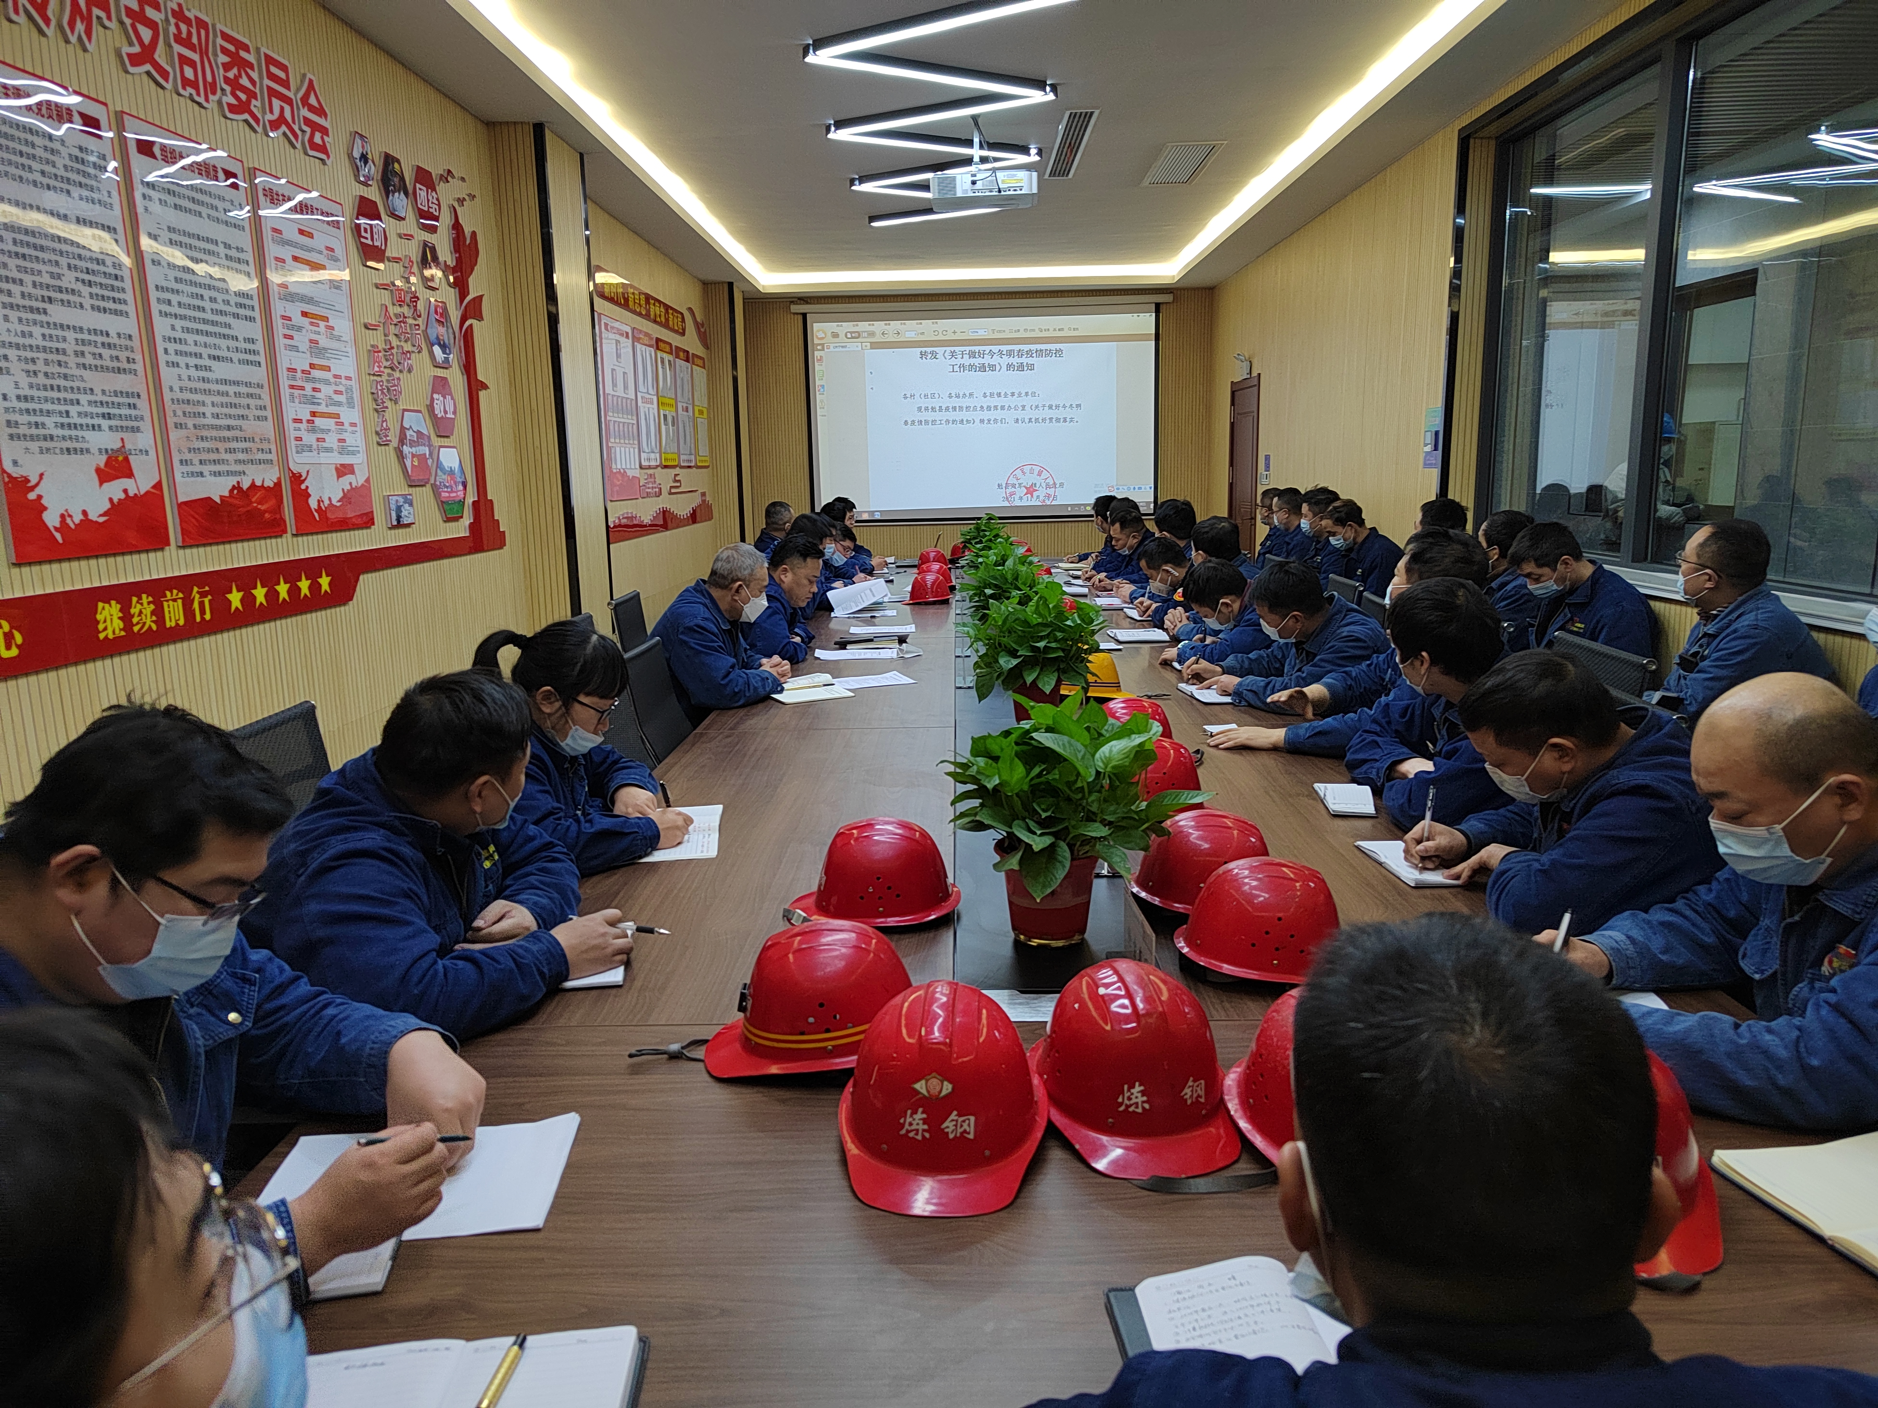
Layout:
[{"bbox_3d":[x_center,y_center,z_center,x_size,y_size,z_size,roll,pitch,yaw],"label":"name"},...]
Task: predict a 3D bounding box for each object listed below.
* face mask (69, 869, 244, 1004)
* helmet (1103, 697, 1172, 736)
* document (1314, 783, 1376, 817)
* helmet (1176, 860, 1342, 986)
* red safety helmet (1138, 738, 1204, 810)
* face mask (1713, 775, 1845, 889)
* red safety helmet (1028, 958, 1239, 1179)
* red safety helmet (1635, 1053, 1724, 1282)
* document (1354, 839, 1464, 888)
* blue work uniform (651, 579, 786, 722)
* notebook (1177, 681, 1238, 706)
[{"bbox_3d":[-0.768,0.220,1.242,0.120,0.125,0.155,27,0,-13],"label":"face mask"},{"bbox_3d":[0.451,0.059,2.867,0.275,0.155,0.215,-1,11,1],"label":"helmet"},{"bbox_3d":[0.853,0.204,2.615,0.120,0.020,0.230,1,11,12],"label":"document"},{"bbox_3d":[0.466,0.295,1.726,0.275,0.155,0.215,1,11,9],"label":"helmet"},{"bbox_3d":[0.437,0.141,2.441,0.275,0.155,0.215,-1,11,-1],"label":"red safety helmet"},{"bbox_3d":[0.935,0.149,1.398,0.115,0.105,0.135,-19,5,18],"label":"face mask"},{"bbox_3d":[0.210,0.368,1.353,0.222,0.160,0.285,-3,11,-11],"label":"red safety helmet"},{"bbox_3d":[0.619,0.401,1.195,0.225,0.155,0.272,-1,11,0],"label":"red safety helmet"},{"bbox_3d":[0.826,0.271,2.180,0.120,0.015,0.245,0,11,5],"label":"document"},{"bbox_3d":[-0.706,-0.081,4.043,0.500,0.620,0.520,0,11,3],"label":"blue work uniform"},{"bbox_3d":[0.887,-0.036,3.893,0.190,0.020,0.280,-1,11,1],"label":"notebook"}]

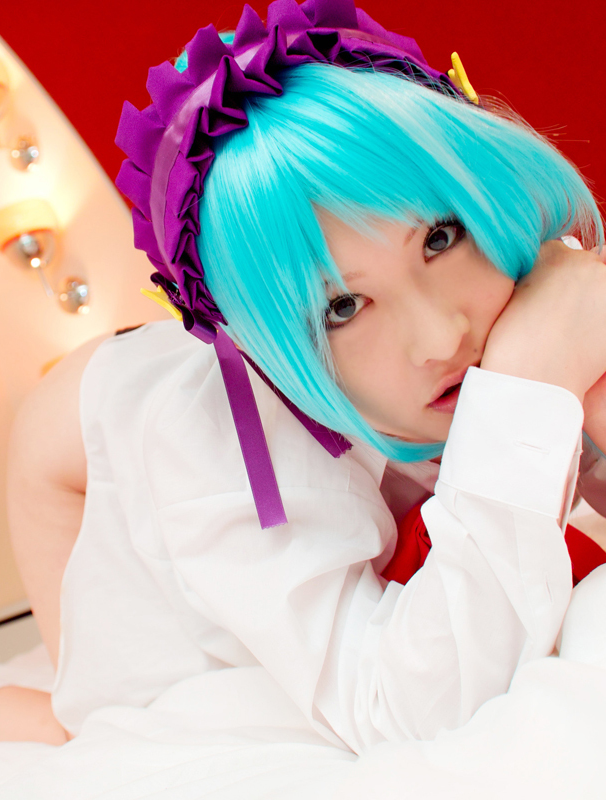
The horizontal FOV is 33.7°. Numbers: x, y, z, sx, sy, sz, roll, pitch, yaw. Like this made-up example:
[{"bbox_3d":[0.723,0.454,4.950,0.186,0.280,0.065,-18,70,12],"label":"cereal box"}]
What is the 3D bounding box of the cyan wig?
[{"bbox_3d":[0.040,-0.090,0.612,0.210,0.245,0.230,-36,21,-8],"label":"cyan wig"}]

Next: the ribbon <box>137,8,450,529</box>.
[{"bbox_3d":[-0.025,-0.115,0.588,0.250,0.260,0.130,-36,21,-8],"label":"ribbon"}]

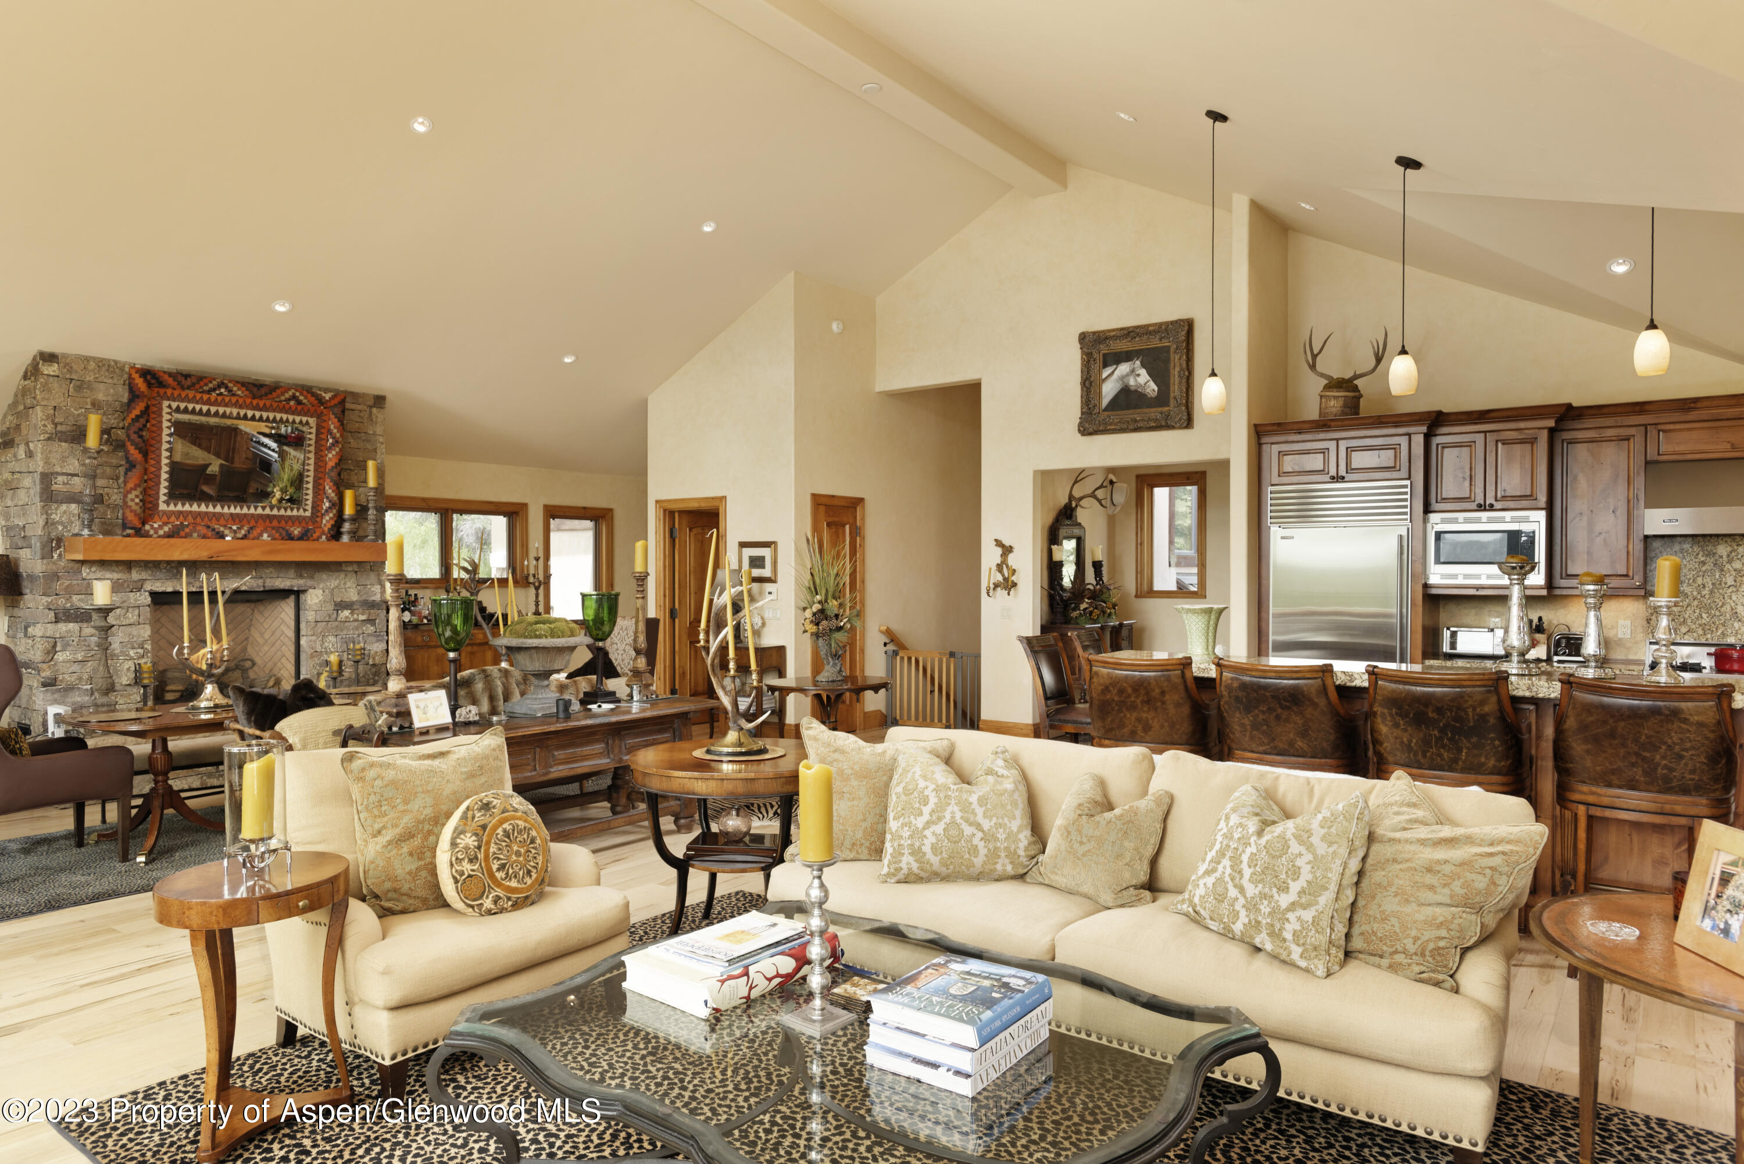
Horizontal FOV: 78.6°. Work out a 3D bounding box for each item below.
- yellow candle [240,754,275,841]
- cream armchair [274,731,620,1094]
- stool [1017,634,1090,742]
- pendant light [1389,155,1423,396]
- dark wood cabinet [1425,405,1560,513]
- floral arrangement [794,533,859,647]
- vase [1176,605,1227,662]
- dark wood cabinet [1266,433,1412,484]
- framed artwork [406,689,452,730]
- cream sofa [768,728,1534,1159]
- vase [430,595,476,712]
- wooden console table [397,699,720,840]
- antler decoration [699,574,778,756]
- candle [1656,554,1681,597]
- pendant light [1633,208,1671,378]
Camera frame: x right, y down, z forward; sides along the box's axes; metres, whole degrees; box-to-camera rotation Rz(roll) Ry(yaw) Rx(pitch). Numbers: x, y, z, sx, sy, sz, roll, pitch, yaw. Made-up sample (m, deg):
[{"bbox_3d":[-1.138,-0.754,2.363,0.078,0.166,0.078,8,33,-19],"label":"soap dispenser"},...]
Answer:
[{"bbox_3d":[-1.733,0.603,3.010,0.077,0.240,0.077,0,1,36],"label":"yellow candle"},{"bbox_3d":[-1.455,1.044,3.659,0.860,0.910,0.920,1,1,35],"label":"cream armchair"},{"bbox_3d":[1.202,0.899,6.356,0.560,1.120,0.470,0,1,36],"label":"stool"},{"bbox_3d":[2.609,-1.496,5.213,0.135,1.163,0.135,0,1,36],"label":"pendant light"},{"bbox_3d":[4.185,-0.786,7.200,0.720,0.650,0.550,1,1,37],"label":"dark wood cabinet"},{"bbox_3d":[-0.292,0.069,7.150,0.420,0.770,0.420,0,1,0],"label":"floral arrangement"},{"bbox_3d":[1.776,0.273,5.730,0.255,0.300,0.240,0,1,36],"label":"vase"},{"bbox_3d":[3.394,-0.854,7.620,0.957,0.317,0.600,0,1,36],"label":"dark wood cabinet"},{"bbox_3d":[-2.128,0.617,5.148,0.035,0.175,0.200,-17,-10,37],"label":"framed artwork"},{"bbox_3d":[0.840,1.074,3.674,2.350,0.850,0.970,1,1,37],"label":"cream sofa"},{"bbox_3d":[-2.145,0.398,5.466,0.238,0.640,0.238,0,1,0],"label":"vase"},{"bbox_3d":[-1.764,1.091,5.702,0.780,0.720,2.050,1,1,36],"label":"wooden console table"},{"bbox_3d":[-0.568,0.355,4.510,0.330,0.760,0.310,0,1,0],"label":"antler decoration"},{"bbox_3d":[3.216,-0.020,4.303,0.079,0.167,0.079,1,1,36],"label":"candle"},{"bbox_3d":[3.197,-1.210,4.364,0.122,0.732,0.122,1,1,36],"label":"pendant light"}]

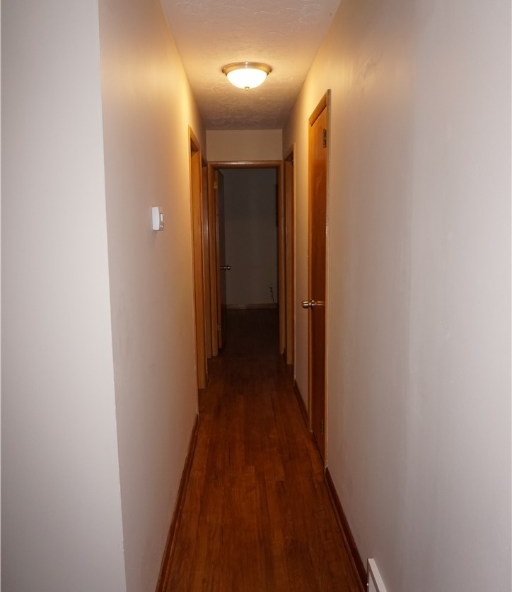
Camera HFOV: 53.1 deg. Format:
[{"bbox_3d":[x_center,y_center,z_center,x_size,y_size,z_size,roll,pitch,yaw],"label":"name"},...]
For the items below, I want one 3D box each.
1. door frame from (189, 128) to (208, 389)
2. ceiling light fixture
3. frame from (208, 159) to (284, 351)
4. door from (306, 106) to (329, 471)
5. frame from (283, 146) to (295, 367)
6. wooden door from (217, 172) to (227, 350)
[{"bbox_3d":[-0.485,-0.157,4.102,0.050,2.030,0.720,-1,8,-2],"label":"door frame"},{"bbox_3d":[-0.053,-1.412,3.334,0.335,0.130,0.335,-1,8,-2],"label":"ceiling light fixture"},{"bbox_3d":[-0.098,-0.376,5.579,0.790,2.080,0.120,-1,8,-2],"label":"frame"},{"bbox_3d":[0.388,-0.041,3.175,0.050,2.040,0.660,-1,8,-2],"label":"door"},{"bbox_3d":[0.365,-0.279,4.819,0.110,2.090,0.800,-1,8,-2],"label":"frame"},{"bbox_3d":[-0.400,-0.393,5.950,0.045,2.000,0.680,0,8,2],"label":"wooden door"}]

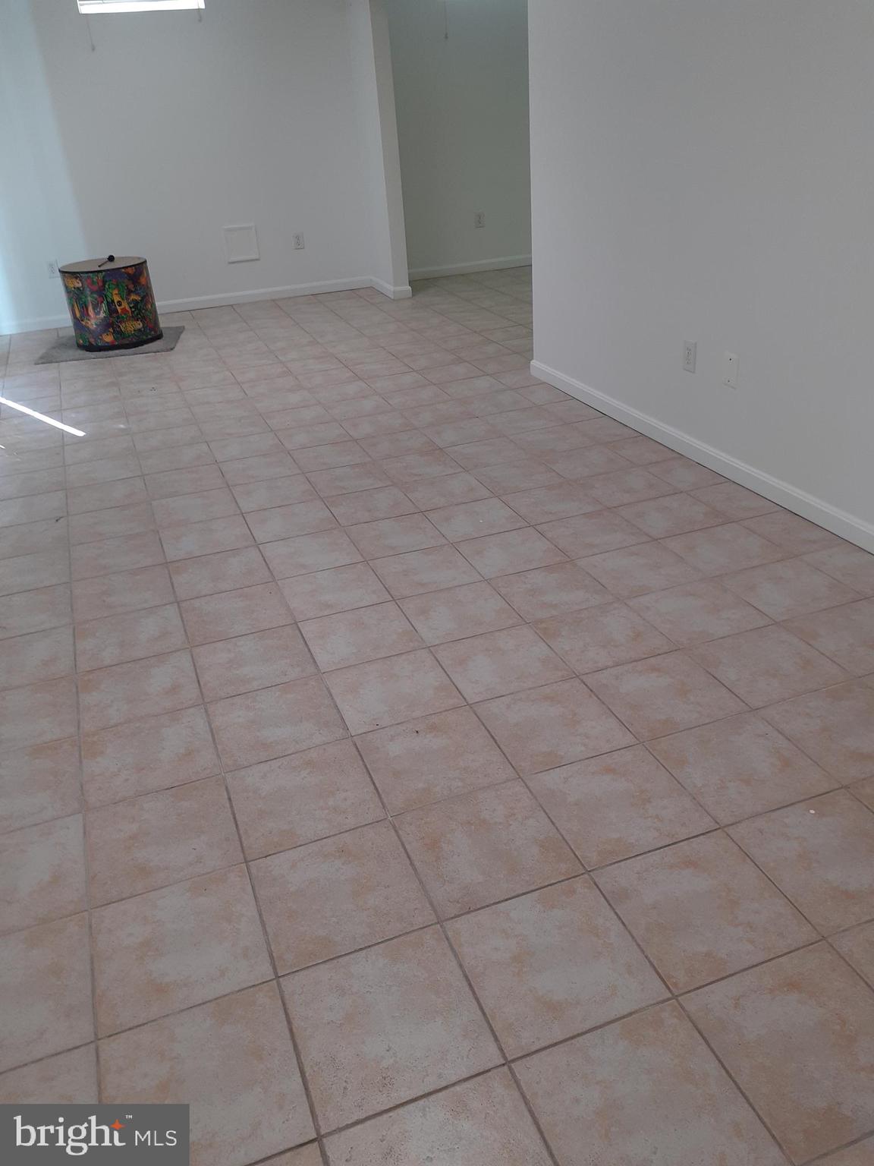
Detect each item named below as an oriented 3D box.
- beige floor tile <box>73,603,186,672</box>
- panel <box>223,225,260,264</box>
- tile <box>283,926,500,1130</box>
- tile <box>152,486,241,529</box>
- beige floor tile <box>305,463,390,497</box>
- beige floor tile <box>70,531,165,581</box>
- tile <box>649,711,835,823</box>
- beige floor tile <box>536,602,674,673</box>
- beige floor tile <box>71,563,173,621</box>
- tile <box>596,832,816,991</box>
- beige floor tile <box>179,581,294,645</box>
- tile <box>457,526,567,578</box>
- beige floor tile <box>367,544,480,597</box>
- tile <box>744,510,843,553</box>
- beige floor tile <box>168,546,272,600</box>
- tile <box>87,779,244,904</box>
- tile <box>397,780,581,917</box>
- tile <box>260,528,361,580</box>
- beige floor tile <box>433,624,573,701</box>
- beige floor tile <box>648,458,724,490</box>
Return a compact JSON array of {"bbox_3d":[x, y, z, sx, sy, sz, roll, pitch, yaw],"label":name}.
[{"bbox_3d":[-0.907,0.159,2.686,0.303,0.010,0.303,-13,29,-16],"label":"beige floor tile"},{"bbox_3d":[-1.469,-2.553,6.854,0.238,0.254,0.020,-14,30,-18],"label":"panel"},{"bbox_3d":[-0.083,0.728,1.513,0.302,0.010,0.297,-13,29,-17],"label":"tile"},{"bbox_3d":[-0.953,-0.298,3.593,0.308,0.010,0.305,-13,29,-17],"label":"tile"},{"bbox_3d":[-0.370,-0.431,3.772,0.308,0.010,0.305,-13,29,-17],"label":"beige floor tile"},{"bbox_3d":[-1.109,-0.096,3.167,0.302,0.010,0.297,-13,29,-17],"label":"beige floor tile"},{"bbox_3d":[0.668,0.404,2.026,0.303,0.010,0.303,-13,29,-16],"label":"tile"},{"bbox_3d":[0.461,0.153,2.526,0.302,0.010,0.297,-13,29,-17],"label":"beige floor tile"},{"bbox_3d":[-1.018,0.032,2.943,0.305,0.010,0.294,-13,30,-17],"label":"beige floor tile"},{"bbox_3d":[0.496,0.607,1.722,0.305,0.010,0.294,-13,30,-17],"label":"tile"},{"bbox_3d":[-0.616,0.092,2.778,0.305,0.012,0.302,-13,30,-17],"label":"beige floor tile"},{"bbox_3d":[0.250,-0.101,3.024,0.302,0.010,0.297,-13,29,-17],"label":"tile"},{"bbox_3d":[-0.041,-0.038,2.951,0.303,0.010,0.303,-13,29,-16],"label":"beige floor tile"},{"bbox_3d":[1.187,-0.165,3.036,0.205,0.010,0.303,-13,29,-16],"label":"tile"},{"bbox_3d":[-0.716,-0.034,3.007,0.302,0.010,0.297,-13,29,-17],"label":"beige floor tile"},{"bbox_3d":[-0.580,0.539,1.923,0.302,0.010,0.297,-13,29,-17],"label":"tile"},{"bbox_3d":[0.099,0.541,1.867,0.305,0.012,0.302,-13,30,-17],"label":"tile"},{"bbox_3d":[-0.438,-0.101,3.124,0.305,0.010,0.294,-13,30,-17],"label":"tile"},{"bbox_3d":[0.174,0.218,2.456,0.305,0.012,0.302,-13,30,-17],"label":"beige floor tile"},{"bbox_3d":[0.970,-0.424,3.563,0.213,0.010,0.294,-13,30,-17],"label":"beige floor tile"}]

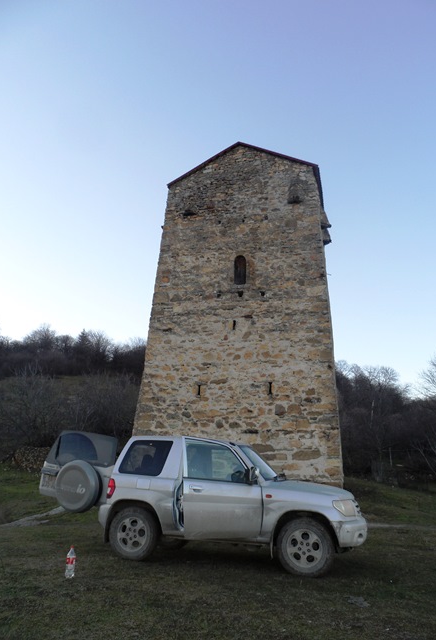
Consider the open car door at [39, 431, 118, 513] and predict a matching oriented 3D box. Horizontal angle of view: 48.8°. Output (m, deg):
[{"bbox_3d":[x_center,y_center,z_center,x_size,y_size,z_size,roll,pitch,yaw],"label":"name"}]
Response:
[{"bbox_3d":[-2.050,2.184,7.128,1.300,1.080,0.430,1,-17,25],"label":"open car door"}]

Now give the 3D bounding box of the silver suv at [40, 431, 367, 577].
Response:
[{"bbox_3d":[-0.281,2.604,7.133,4.630,1.700,1.800,-3,-19,15],"label":"silver suv"}]

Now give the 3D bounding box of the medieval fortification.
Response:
[{"bbox_3d":[1.452,0.324,20.056,7.155,13.922,6.800,-3,-18,16],"label":"medieval fortification"}]

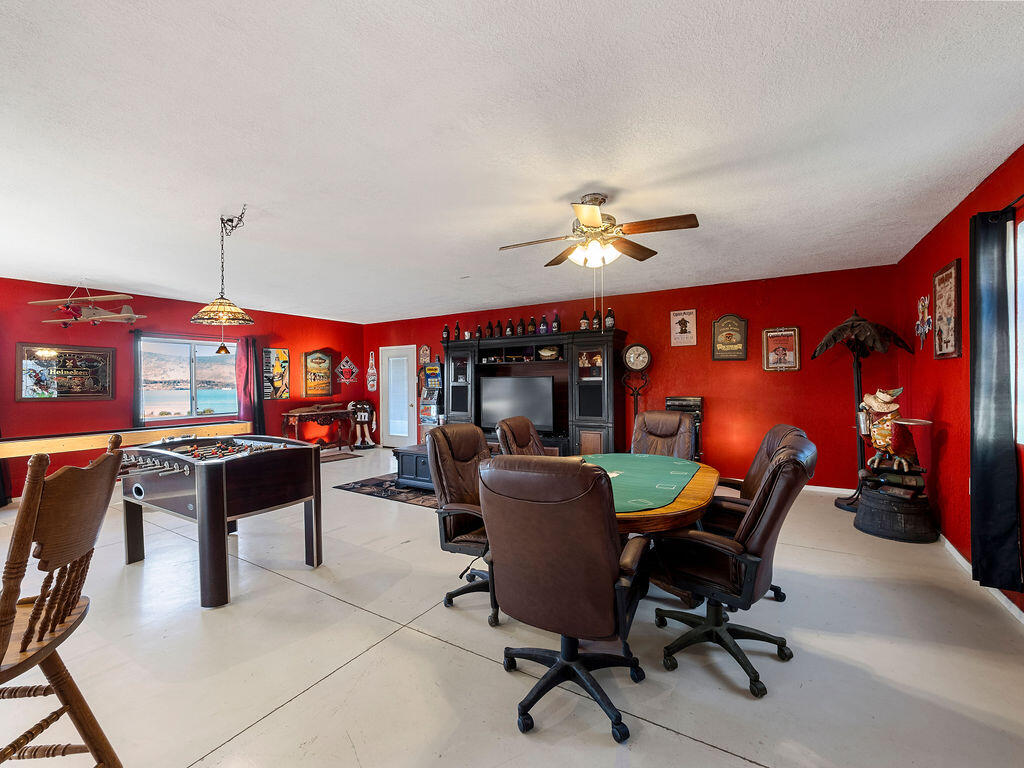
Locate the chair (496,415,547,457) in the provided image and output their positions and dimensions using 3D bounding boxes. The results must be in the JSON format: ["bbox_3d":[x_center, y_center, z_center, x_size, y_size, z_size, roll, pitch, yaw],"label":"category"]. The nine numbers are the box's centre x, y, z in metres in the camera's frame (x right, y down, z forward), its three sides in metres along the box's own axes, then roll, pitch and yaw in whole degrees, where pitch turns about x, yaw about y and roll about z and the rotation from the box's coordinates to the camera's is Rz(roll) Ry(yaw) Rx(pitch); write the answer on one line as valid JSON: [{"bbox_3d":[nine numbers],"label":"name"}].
[{"bbox_3d":[0.292,0.795,3.111,0.737,1.076,0.658,-1,0,34],"label":"chair"}]

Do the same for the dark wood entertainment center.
[{"bbox_3d":[0.271,0.293,6.554,2.930,2.070,0.660,0,0,30],"label":"dark wood entertainment center"}]

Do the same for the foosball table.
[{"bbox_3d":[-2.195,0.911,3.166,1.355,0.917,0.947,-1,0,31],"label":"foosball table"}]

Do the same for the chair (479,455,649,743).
[{"bbox_3d":[0.267,0.814,1.832,0.660,1.100,0.720,0,0,24],"label":"chair"}]

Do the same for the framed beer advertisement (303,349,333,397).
[{"bbox_3d":[-3.778,-0.203,8.039,0.110,0.909,0.562,0,1,32],"label":"framed beer advertisement"}]

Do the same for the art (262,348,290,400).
[{"bbox_3d":[-4.221,-0.176,7.458,0.030,0.897,0.468,-1,0,31],"label":"art"}]

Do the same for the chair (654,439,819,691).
[{"bbox_3d":[1.032,0.790,2.026,0.737,1.076,0.658,-1,0,38],"label":"chair"}]

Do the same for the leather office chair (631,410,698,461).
[{"bbox_3d":[1.242,0.778,3.575,0.658,1.076,0.737,-1,0,29],"label":"leather office chair"}]

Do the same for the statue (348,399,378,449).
[{"bbox_3d":[-3.107,0.848,8.659,0.580,1.000,0.420,-1,0,-18],"label":"statue"}]

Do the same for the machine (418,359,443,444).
[{"bbox_3d":[-1.353,0.408,7.561,0.450,1.860,0.520,0,0,30],"label":"machine"}]

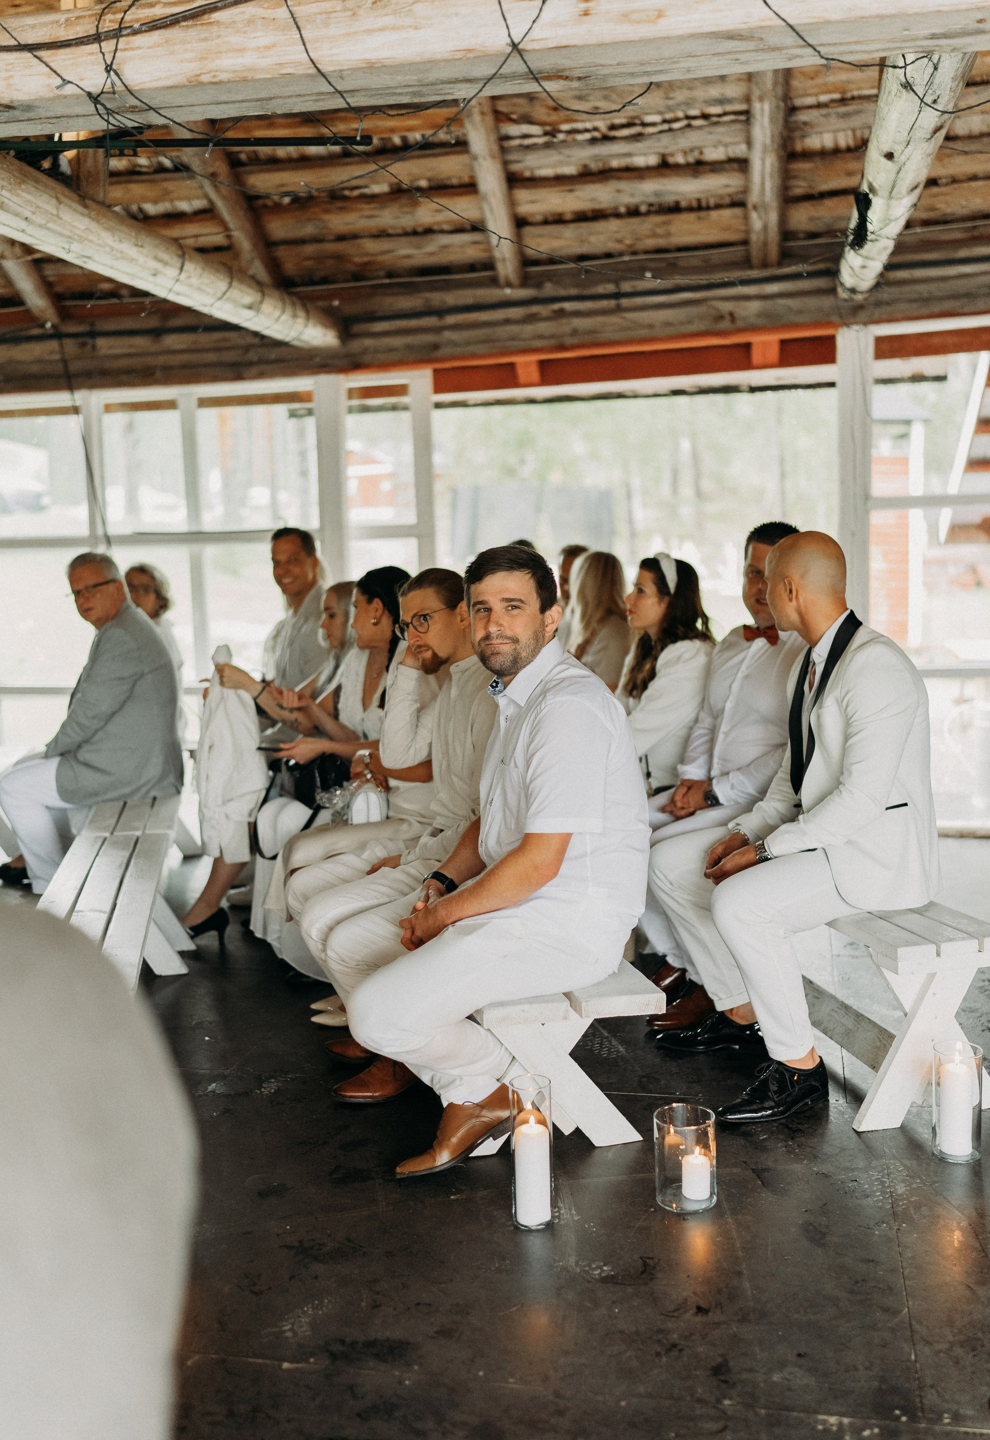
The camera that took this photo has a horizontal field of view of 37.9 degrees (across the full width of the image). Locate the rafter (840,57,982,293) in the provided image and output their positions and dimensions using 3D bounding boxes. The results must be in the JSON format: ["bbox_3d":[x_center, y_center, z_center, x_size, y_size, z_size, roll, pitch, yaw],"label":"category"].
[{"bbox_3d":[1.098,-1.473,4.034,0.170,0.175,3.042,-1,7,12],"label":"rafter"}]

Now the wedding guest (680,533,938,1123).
[{"bbox_3d":[0.709,0.189,3.367,0.670,1.250,0.570,-4,6,-19],"label":"wedding guest"}]

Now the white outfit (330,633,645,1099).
[{"bbox_3d":[-0.010,0.312,3.102,0.721,0.953,0.520,-4,7,-13],"label":"white outfit"}]

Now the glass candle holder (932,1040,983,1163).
[{"bbox_3d":[0.914,0.753,2.851,0.098,0.215,0.098,-2,7,0],"label":"glass candle holder"}]

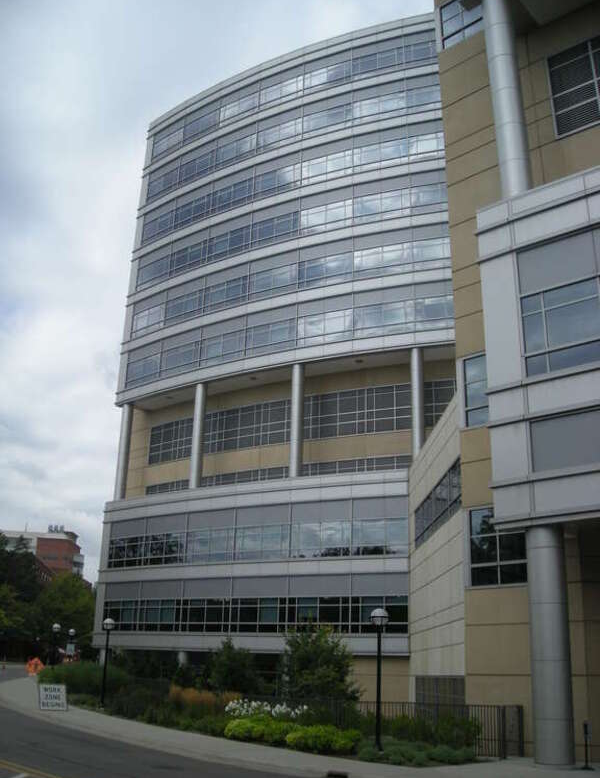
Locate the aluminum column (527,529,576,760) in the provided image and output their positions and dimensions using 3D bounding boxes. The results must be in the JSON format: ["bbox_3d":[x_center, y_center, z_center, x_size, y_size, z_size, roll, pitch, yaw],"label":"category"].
[{"bbox_3d":[5.383,5.392,17.453,0.830,4.905,0.830,2,-20,0],"label":"aluminum column"}]

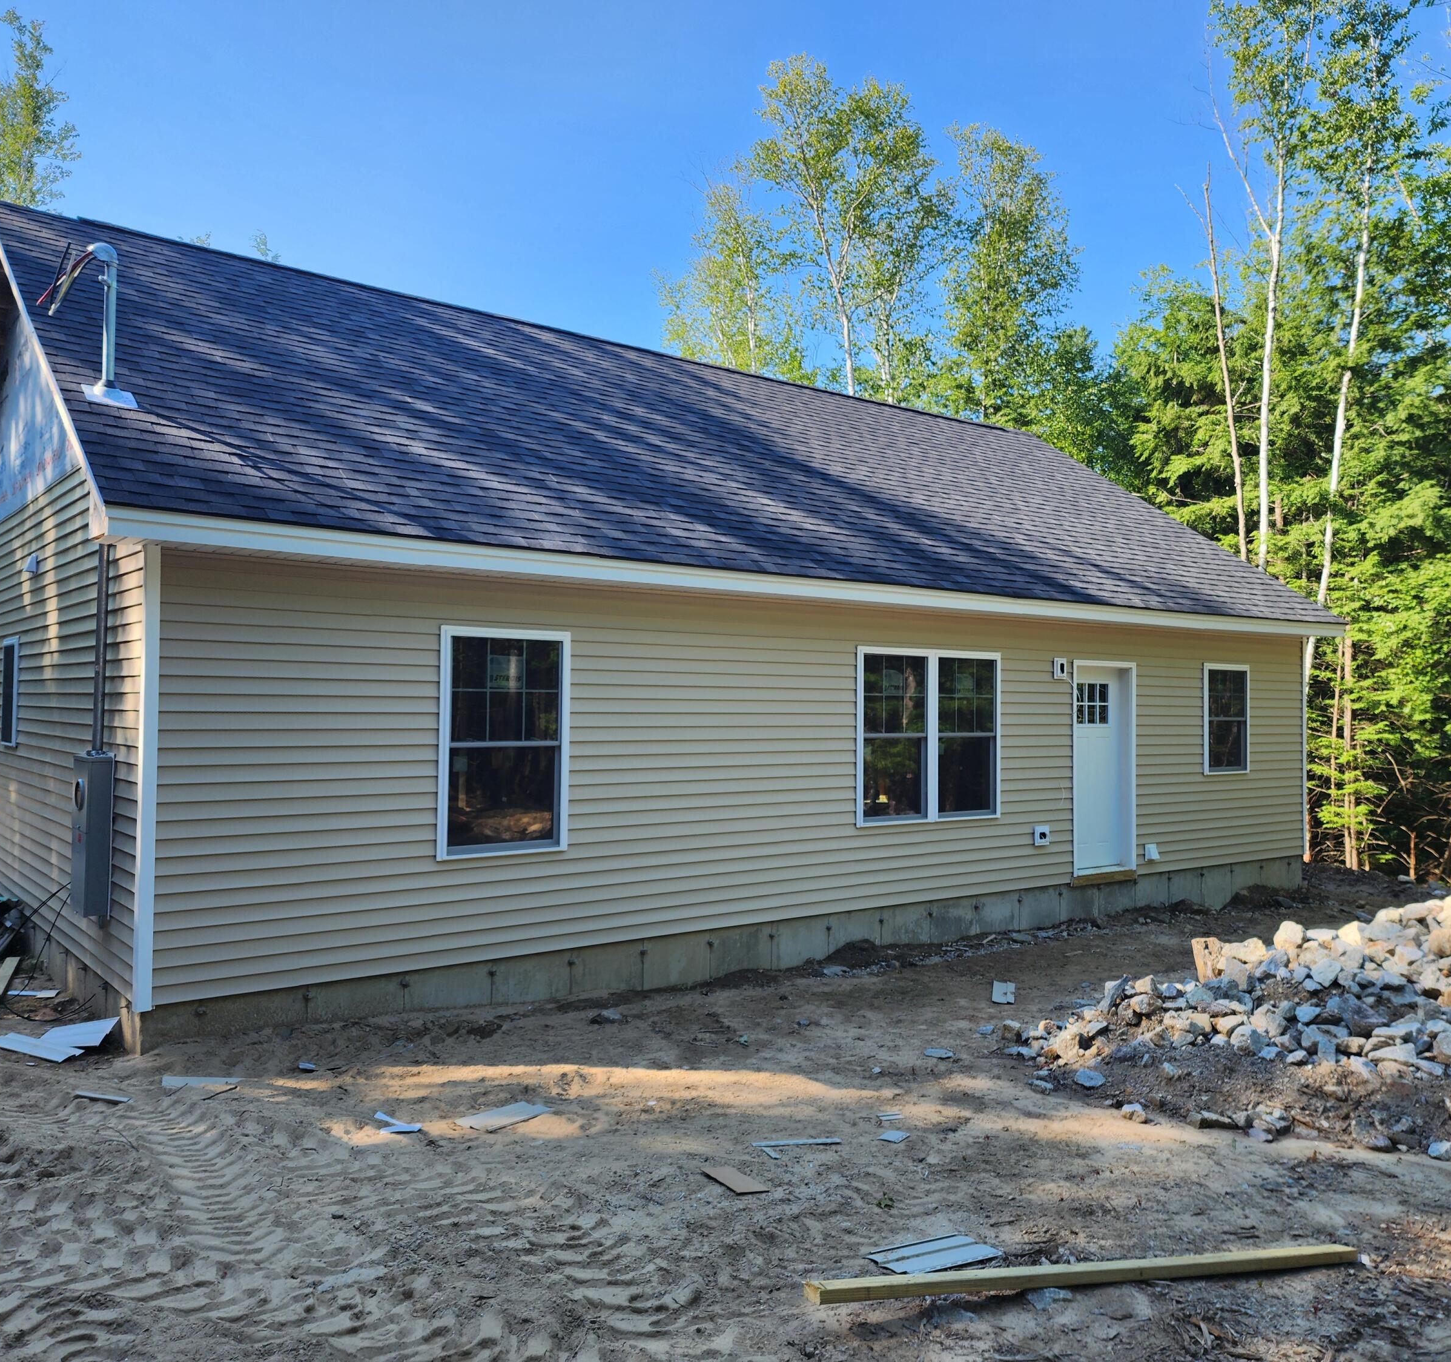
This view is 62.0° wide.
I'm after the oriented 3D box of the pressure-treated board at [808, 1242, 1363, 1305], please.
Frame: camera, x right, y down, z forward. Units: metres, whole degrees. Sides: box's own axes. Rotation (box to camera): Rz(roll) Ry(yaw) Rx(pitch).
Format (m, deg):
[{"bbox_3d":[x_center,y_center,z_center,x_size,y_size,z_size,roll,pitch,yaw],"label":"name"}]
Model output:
[{"bbox_3d":[1.330,2.034,4.163,2.368,0.040,0.090,9,-13,-24],"label":"pressure-treated board"}]

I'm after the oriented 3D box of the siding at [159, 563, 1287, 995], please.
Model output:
[{"bbox_3d":[1.834,0.667,10.704,12.708,2.603,0.060,1,-1,-37],"label":"siding"}]

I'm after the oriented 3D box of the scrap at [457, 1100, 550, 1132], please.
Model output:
[{"bbox_3d":[-1.093,2.182,6.014,0.213,0.025,0.422,-1,-3,38],"label":"scrap"}]

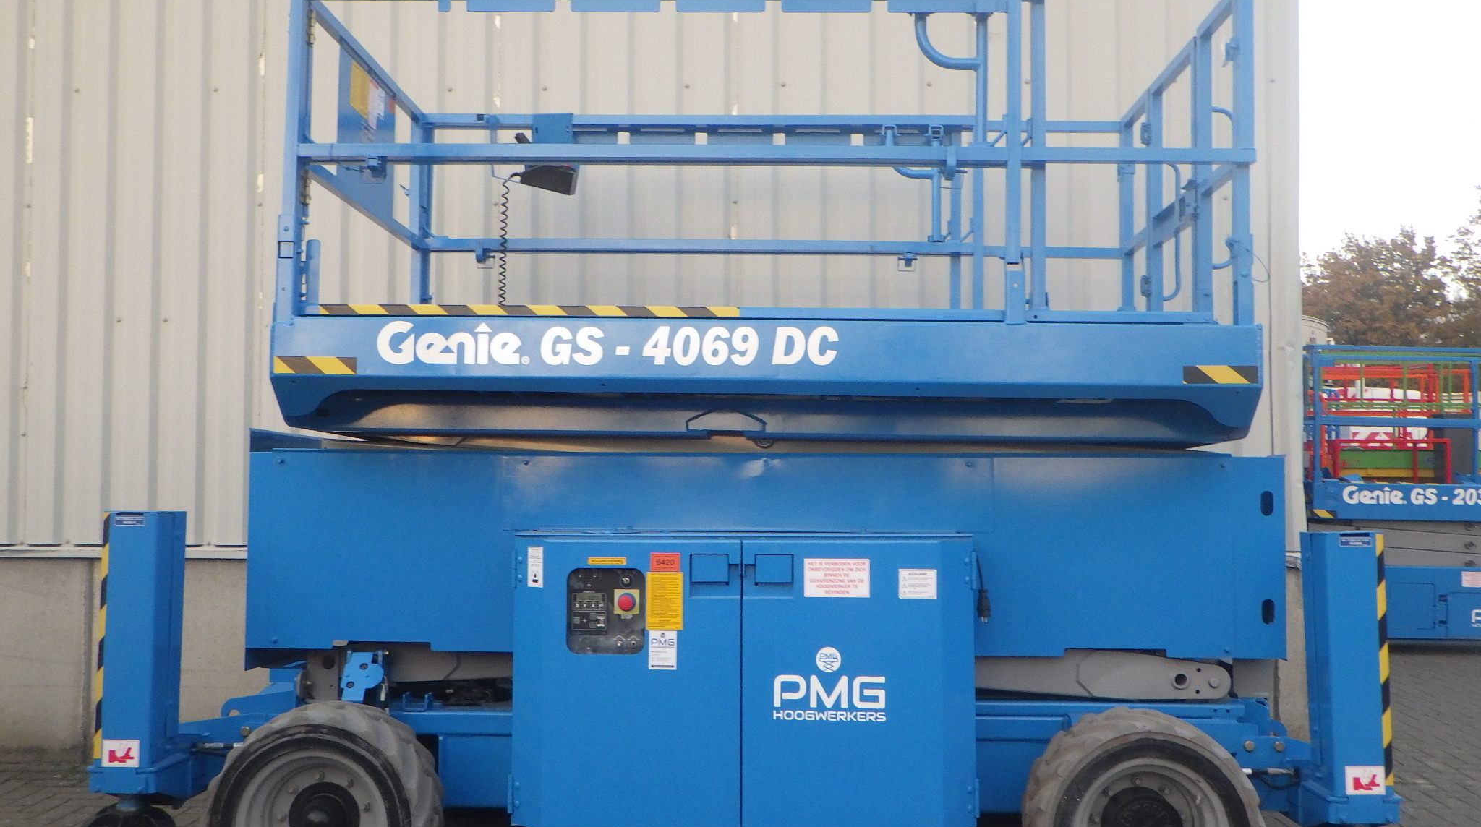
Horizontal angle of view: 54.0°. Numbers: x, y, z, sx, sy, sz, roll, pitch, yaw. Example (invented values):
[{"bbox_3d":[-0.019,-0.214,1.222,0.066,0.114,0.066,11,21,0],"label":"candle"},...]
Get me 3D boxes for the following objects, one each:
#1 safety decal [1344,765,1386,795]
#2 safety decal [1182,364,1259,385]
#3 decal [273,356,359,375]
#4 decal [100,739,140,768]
[{"bbox_3d":[1.718,1.009,3.995,0.108,0.078,0.010,0,-5,1],"label":"safety decal"},{"bbox_3d":[1.361,-0.109,4.122,0.214,0.050,0.010,0,-5,1],"label":"safety decal"},{"bbox_3d":[-1.218,-0.138,4.164,0.241,0.050,0.010,0,-5,1],"label":"decal"},{"bbox_3d":[-1.725,0.949,4.054,0.106,0.075,0.010,0,-5,1],"label":"decal"}]

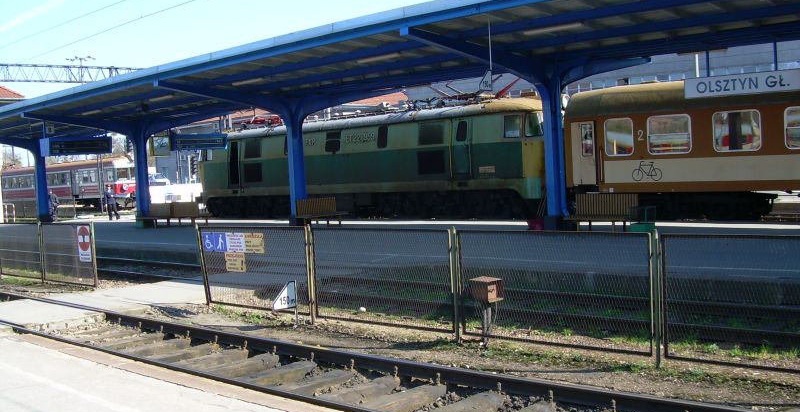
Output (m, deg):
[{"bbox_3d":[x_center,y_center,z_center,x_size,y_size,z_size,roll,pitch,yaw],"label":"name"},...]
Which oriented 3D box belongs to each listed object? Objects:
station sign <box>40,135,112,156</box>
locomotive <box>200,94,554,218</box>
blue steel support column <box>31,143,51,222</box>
[{"bbox_3d":[-10.970,-2.030,29.800,0.550,0.570,2.350,-1,3,44],"label":"station sign"},{"bbox_3d":[-1.400,-1.450,33.000,19.000,4.250,3.000,-1,3,43],"label":"locomotive"},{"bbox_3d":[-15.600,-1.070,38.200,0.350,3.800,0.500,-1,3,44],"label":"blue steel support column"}]

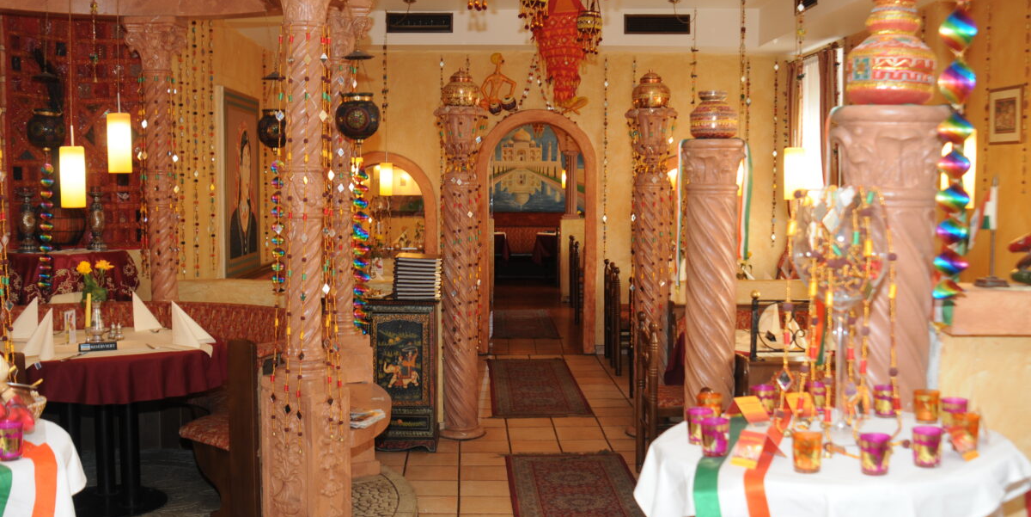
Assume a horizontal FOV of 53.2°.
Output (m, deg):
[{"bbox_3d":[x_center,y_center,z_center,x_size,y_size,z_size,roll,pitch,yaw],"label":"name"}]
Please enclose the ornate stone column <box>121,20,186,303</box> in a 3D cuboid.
[{"bbox_3d":[-2.167,-0.169,6.275,0.300,2.515,0.300,0,5,3],"label":"ornate stone column"}]

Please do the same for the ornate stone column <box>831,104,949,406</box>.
[{"bbox_3d":[0.977,0.536,2.760,0.360,1.865,0.360,2,5,20],"label":"ornate stone column"}]

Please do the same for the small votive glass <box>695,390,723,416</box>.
[{"bbox_3d":[0.436,0.338,2.309,0.054,0.068,0.054,0,4,-3],"label":"small votive glass"}]

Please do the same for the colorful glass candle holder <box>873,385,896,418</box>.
[{"bbox_3d":[0.857,0.333,2.393,0.054,0.068,0.054,0,4,-3],"label":"colorful glass candle holder"}]

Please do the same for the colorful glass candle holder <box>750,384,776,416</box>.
[{"bbox_3d":[0.578,0.331,2.402,0.054,0.068,0.054,0,4,-3],"label":"colorful glass candle holder"}]

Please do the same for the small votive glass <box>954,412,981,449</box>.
[{"bbox_3d":[0.919,0.353,2.103,0.054,0.068,0.054,0,4,-3],"label":"small votive glass"}]

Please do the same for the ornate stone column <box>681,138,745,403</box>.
[{"bbox_3d":[0.872,0.381,4.620,0.320,1.823,0.320,0,4,-3],"label":"ornate stone column"}]

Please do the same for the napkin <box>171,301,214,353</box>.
[{"bbox_3d":[-1.561,0.317,4.953,0.180,0.205,0.170,2,5,18],"label":"napkin"}]

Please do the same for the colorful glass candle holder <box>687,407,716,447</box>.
[{"bbox_3d":[0.386,0.349,2.147,0.054,0.068,0.054,0,4,-3],"label":"colorful glass candle holder"}]

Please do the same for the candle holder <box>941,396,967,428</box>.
[{"bbox_3d":[1.001,0.357,2.344,0.061,0.070,0.061,2,5,23],"label":"candle holder"}]

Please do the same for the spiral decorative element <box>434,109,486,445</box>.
[{"bbox_3d":[-0.342,0.005,6.630,0.330,2.280,0.330,0,4,-3],"label":"spiral decorative element"}]

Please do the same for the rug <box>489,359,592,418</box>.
[{"bbox_3d":[0.149,1.017,8.404,0.710,0.010,2.410,0,4,-3],"label":"rug"}]

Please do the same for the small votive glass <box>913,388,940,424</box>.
[{"bbox_3d":[0.932,0.337,2.336,0.054,0.068,0.054,0,4,-3],"label":"small votive glass"}]

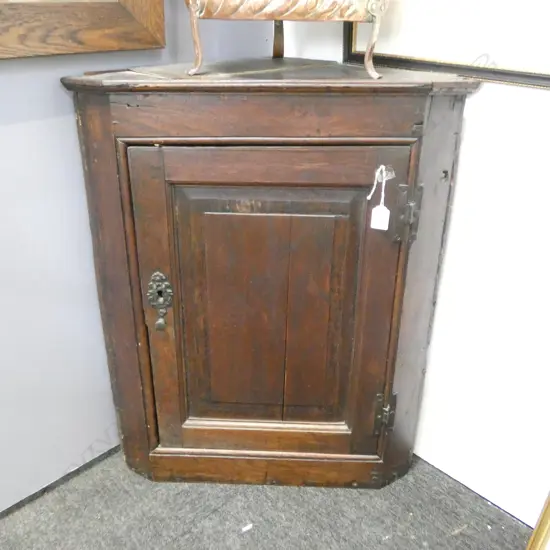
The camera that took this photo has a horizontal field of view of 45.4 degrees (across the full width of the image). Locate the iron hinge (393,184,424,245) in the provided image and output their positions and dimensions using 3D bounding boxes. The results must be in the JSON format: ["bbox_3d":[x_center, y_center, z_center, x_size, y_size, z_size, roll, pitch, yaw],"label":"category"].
[{"bbox_3d":[0.255,-0.118,1.258,0.045,0.117,0.019,1,28,1],"label":"iron hinge"}]

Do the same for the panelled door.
[{"bbox_3d":[-0.014,0.089,1.393,0.524,0.748,0.030,1,28,1],"label":"panelled door"}]

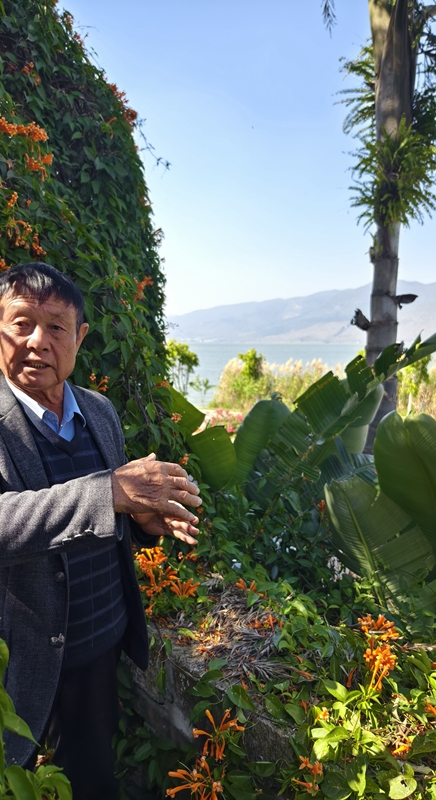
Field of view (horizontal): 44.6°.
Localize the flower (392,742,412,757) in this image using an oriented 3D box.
[{"bbox_3d":[0.354,0.671,1.020,0.038,0.028,0.035,0,6,0],"label":"flower"}]

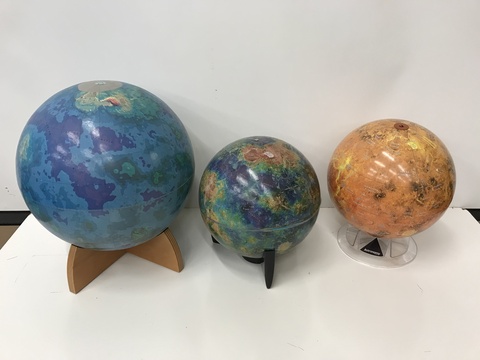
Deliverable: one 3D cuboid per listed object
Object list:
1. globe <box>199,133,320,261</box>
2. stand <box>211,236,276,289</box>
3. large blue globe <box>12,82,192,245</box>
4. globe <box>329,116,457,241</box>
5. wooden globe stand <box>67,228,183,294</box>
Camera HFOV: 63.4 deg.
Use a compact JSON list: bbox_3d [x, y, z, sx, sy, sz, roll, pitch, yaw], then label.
[{"bbox_3d":[0.048,0.042,0.984,0.305,0.305,0.305,0,29,0],"label":"globe"},{"bbox_3d":[0.053,0.158,1.013,0.255,0.120,0.225,-4,29,-7],"label":"stand"},{"bbox_3d":[-0.315,-0.034,0.951,0.406,0.406,0.406,0,29,0],"label":"large blue globe"},{"bbox_3d":[0.381,-0.003,0.999,0.305,0.305,0.305,0,29,0],"label":"globe"},{"bbox_3d":[-0.314,0.143,1.047,0.275,0.118,0.275,-9,30,-15],"label":"wooden globe stand"}]

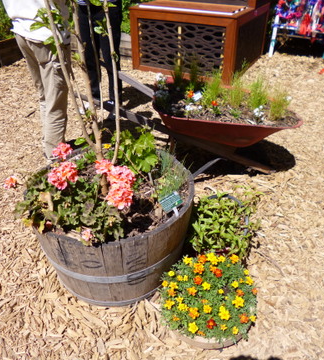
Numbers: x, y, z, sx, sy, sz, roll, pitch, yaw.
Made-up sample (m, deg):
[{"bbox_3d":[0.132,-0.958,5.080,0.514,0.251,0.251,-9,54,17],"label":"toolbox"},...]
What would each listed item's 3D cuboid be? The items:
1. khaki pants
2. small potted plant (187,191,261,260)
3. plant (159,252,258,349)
[{"bbox_3d":[-0.789,-0.607,2.273,0.330,0.920,0.360,-21,39,-29],"label":"khaki pants"},{"bbox_3d":[0.255,0.225,1.599,0.350,0.280,0.330,0,33,0],"label":"small potted plant"},{"bbox_3d":[0.177,0.454,1.293,0.375,0.235,0.375,0,33,0],"label":"plant"}]

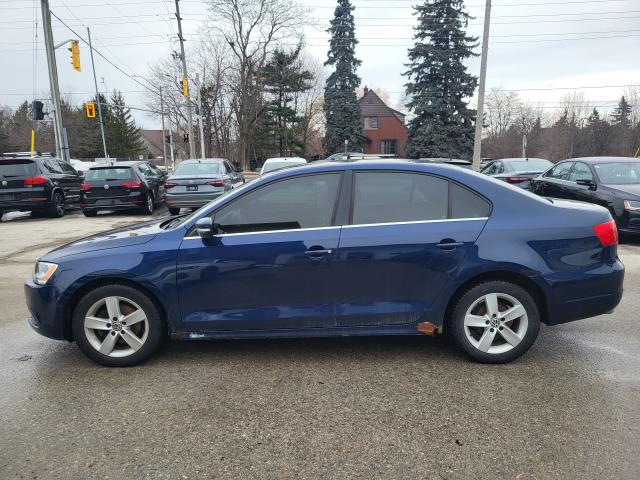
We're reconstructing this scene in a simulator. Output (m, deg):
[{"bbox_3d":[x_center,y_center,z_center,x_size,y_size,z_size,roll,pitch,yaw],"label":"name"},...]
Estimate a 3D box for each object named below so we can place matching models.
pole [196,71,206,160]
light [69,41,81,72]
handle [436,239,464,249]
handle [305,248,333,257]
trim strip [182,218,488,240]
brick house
[{"bbox_3d":[-8.998,-8.922,36.500,0.270,7.800,0.270,0,12,0],"label":"pole"},{"bbox_3d":[-9.935,-7.444,19.500,0.420,1.150,0.500,2,12,8],"label":"light"},{"bbox_3d":[0.882,0.029,3.240,0.190,0.045,0.050,0,12,-1],"label":"handle"},{"bbox_3d":[-0.010,0.084,3.230,0.185,0.045,0.050,0,12,-1],"label":"handle"},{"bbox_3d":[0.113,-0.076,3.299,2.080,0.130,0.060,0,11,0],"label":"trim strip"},{"bbox_3d":[5.589,-12.062,52.667,7.500,8.400,8.500,0,11,0],"label":"brick house"}]

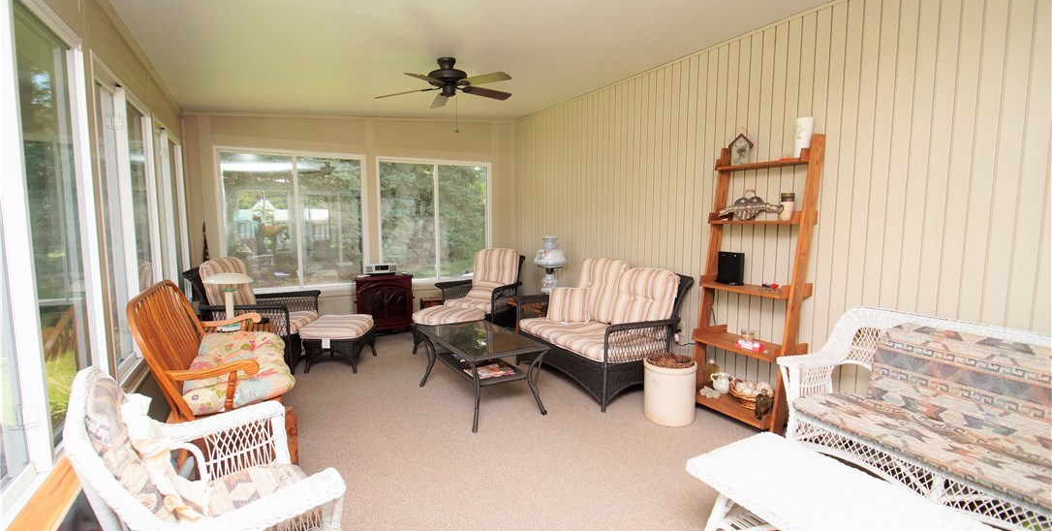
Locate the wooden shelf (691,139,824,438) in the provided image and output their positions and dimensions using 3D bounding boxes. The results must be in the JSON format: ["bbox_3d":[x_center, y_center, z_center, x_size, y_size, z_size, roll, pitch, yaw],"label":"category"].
[{"bbox_3d":[1.450,0.112,2.837,0.396,1.808,0.601,-4,7,-31],"label":"wooden shelf"}]

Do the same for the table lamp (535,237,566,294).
[{"bbox_3d":[0.223,0.003,4.377,0.317,0.578,0.317,0,6,0],"label":"table lamp"}]

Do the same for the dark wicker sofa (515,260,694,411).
[{"bbox_3d":[0.579,0.468,3.642,0.871,0.931,1.254,-4,7,-31],"label":"dark wicker sofa"}]

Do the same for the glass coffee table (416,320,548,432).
[{"bbox_3d":[-0.346,0.748,3.177,0.561,0.475,0.990,-4,7,-31],"label":"glass coffee table"}]

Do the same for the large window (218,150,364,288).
[{"bbox_3d":[-2.325,-0.449,4.491,1.320,1.393,0.092,-4,7,-31],"label":"large window"}]

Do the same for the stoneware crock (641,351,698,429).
[{"bbox_3d":[0.969,0.816,2.930,0.343,0.389,0.343,0,6,0],"label":"stoneware crock"}]

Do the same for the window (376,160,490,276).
[{"bbox_3d":[-1.046,-0.531,5.273,1.419,1.439,0.092,-4,7,-31],"label":"window"}]

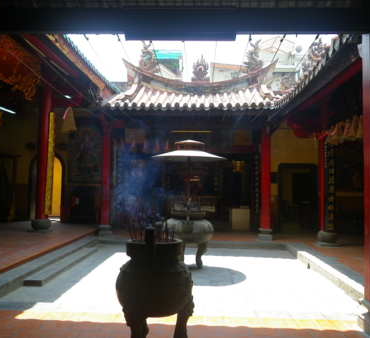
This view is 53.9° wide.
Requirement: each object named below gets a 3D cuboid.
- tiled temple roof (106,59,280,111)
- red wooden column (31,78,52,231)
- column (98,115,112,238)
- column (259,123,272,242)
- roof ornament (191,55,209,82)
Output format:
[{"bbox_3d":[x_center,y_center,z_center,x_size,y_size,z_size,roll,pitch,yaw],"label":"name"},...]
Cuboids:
[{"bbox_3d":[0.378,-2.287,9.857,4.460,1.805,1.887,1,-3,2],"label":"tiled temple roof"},{"bbox_3d":[-3.705,-0.394,9.561,0.477,4.021,0.477,1,-3,2],"label":"red wooden column"},{"bbox_3d":[-2.115,0.165,9.743,0.328,3.274,0.328,1,-3,2],"label":"column"},{"bbox_3d":[2.136,0.341,9.578,0.328,3.046,0.328,1,-3,2],"label":"column"},{"bbox_3d":[0.442,-2.866,10.382,0.497,0.811,0.258,1,-3,2],"label":"roof ornament"}]

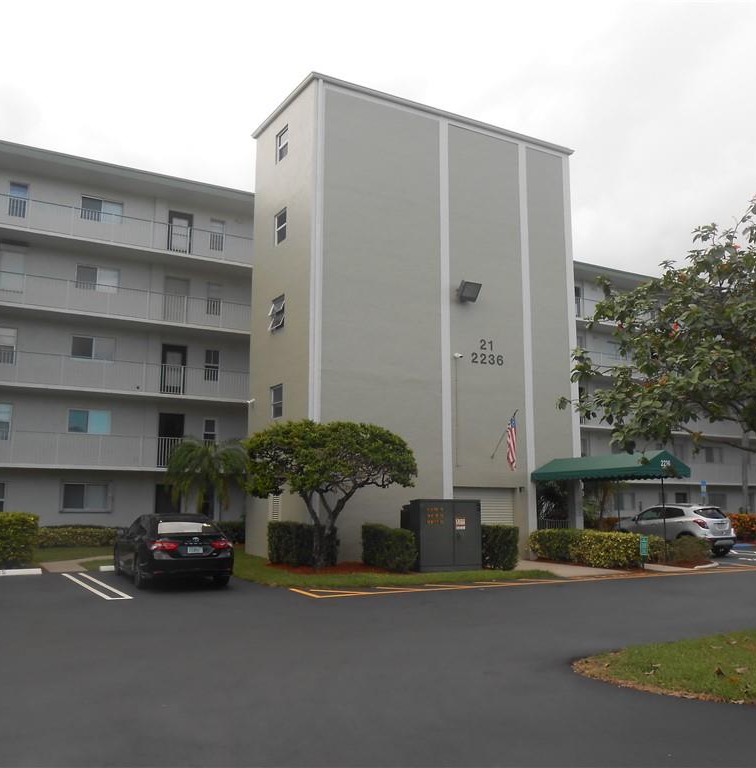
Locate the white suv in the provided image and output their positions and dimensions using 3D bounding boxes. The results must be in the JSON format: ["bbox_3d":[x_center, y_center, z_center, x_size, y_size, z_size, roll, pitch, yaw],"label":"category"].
[{"bbox_3d":[10.125,4.961,26.442,1.790,1.650,4.280,5,-10,-26],"label":"white suv"}]

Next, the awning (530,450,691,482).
[{"bbox_3d":[6.557,2.395,22.086,1.950,0.690,4.250,5,-11,-29],"label":"awning"}]

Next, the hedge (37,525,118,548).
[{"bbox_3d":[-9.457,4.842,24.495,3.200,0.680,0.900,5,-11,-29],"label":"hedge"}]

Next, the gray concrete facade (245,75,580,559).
[{"bbox_3d":[1.170,-1.302,24.555,9.500,13.300,4.750,5,-11,-29],"label":"gray concrete facade"}]

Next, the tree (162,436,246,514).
[{"bbox_3d":[-5.645,3.559,25.233,2.700,3.550,2.700,5,-11,-29],"label":"tree"}]

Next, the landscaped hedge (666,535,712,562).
[{"bbox_3d":[8.527,4.467,21.210,1.150,0.740,1.150,5,-11,-29],"label":"landscaped hedge"}]

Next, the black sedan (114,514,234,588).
[{"bbox_3d":[-4.550,3.641,17.077,1.840,1.445,4.880,5,-10,-25],"label":"black sedan"}]

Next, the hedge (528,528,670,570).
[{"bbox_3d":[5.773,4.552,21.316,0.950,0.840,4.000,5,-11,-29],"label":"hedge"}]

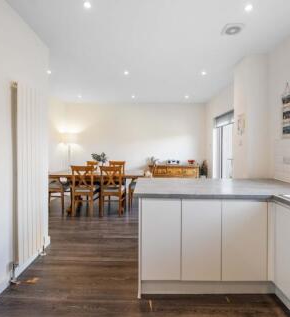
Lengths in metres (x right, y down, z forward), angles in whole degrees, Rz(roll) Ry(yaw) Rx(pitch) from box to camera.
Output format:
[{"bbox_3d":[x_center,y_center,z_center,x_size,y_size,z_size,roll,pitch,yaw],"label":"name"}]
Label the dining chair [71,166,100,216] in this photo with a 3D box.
[{"bbox_3d":[-1.185,0.633,3.740,0.460,0.975,0.490,0,2,0],"label":"dining chair"}]

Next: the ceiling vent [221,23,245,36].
[{"bbox_3d":[1.055,-1.520,2.205,0.210,0.040,0.210,0,1,0],"label":"ceiling vent"}]

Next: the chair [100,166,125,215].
[{"bbox_3d":[-0.645,0.633,3.740,0.460,0.975,0.490,0,2,0],"label":"chair"}]

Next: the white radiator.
[{"bbox_3d":[-1.243,0.172,2.005,0.072,1.800,0.465,0,2,0],"label":"white radiator"}]

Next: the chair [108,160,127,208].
[{"bbox_3d":[-0.725,0.585,4.660,0.460,0.975,0.490,0,2,0],"label":"chair"}]

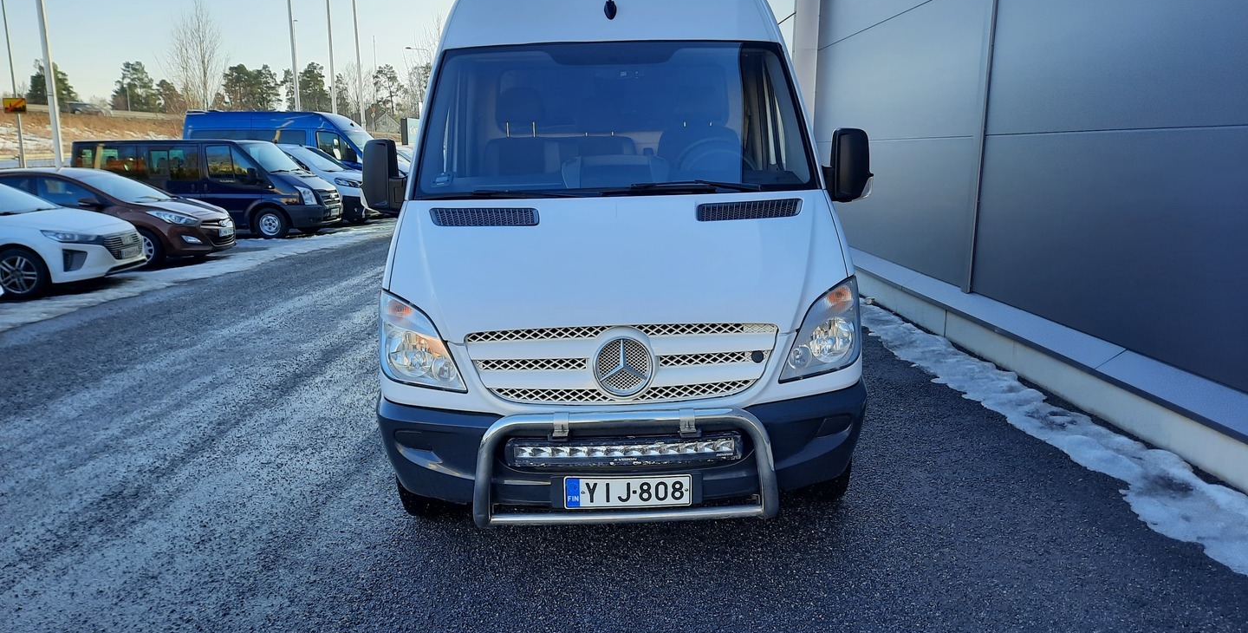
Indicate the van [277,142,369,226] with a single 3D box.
[{"bbox_3d":[-8.651,-3.132,21.453,4.950,1.920,1.950,0,10,2],"label":"van"}]

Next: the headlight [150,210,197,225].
[{"bbox_3d":[-6.938,-1.525,13.929,0.550,0.200,0.380,0,10,2],"label":"headlight"}]

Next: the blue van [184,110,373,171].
[{"bbox_3d":[-9.030,-4.244,25.153,5.800,2.780,2.020,0,10,2],"label":"blue van"}]

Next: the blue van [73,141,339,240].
[{"bbox_3d":[-8.624,-2.717,18.978,4.920,2.000,2.000,0,10,2],"label":"blue van"}]

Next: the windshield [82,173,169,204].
[{"bbox_3d":[-7.923,-2.096,14.490,0.750,0.460,1.330,0,10,2],"label":"windshield"}]

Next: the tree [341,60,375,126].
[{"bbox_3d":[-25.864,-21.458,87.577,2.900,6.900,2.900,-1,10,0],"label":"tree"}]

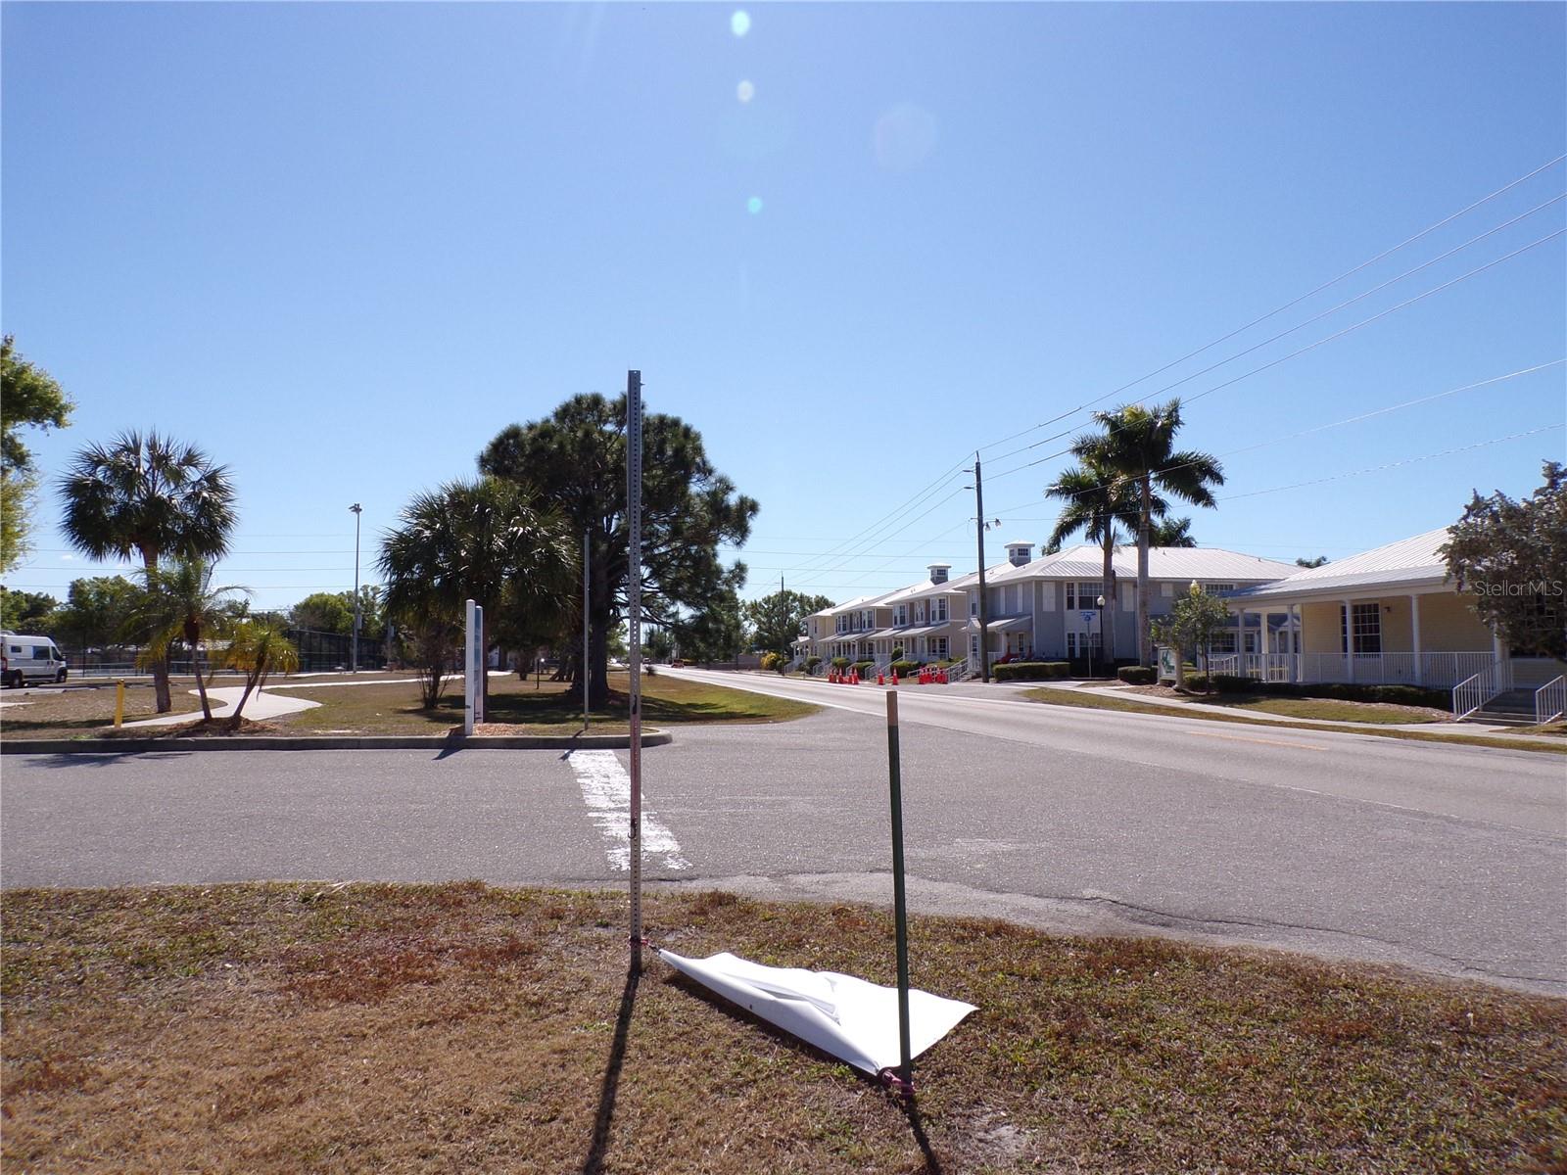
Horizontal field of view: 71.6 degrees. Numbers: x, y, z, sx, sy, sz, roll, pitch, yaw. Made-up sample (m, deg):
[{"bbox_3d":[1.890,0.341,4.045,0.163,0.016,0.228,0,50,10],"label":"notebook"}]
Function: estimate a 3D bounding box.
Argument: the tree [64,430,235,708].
[{"bbox_3d":[-14.052,-0.367,23.866,3.850,6.130,3.800,0,-3,0],"label":"tree"}]

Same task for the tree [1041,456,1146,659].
[{"bbox_3d":[15.787,-0.905,53.172,5.800,10.940,5.600,0,-4,0],"label":"tree"}]

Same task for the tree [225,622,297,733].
[{"bbox_3d":[-8.554,1.417,17.747,1.270,1.770,1.250,0,-3,0],"label":"tree"}]

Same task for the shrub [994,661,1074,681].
[{"bbox_3d":[12.961,4.411,56.637,4.000,0.970,1.400,1,-4,-9],"label":"shrub"}]

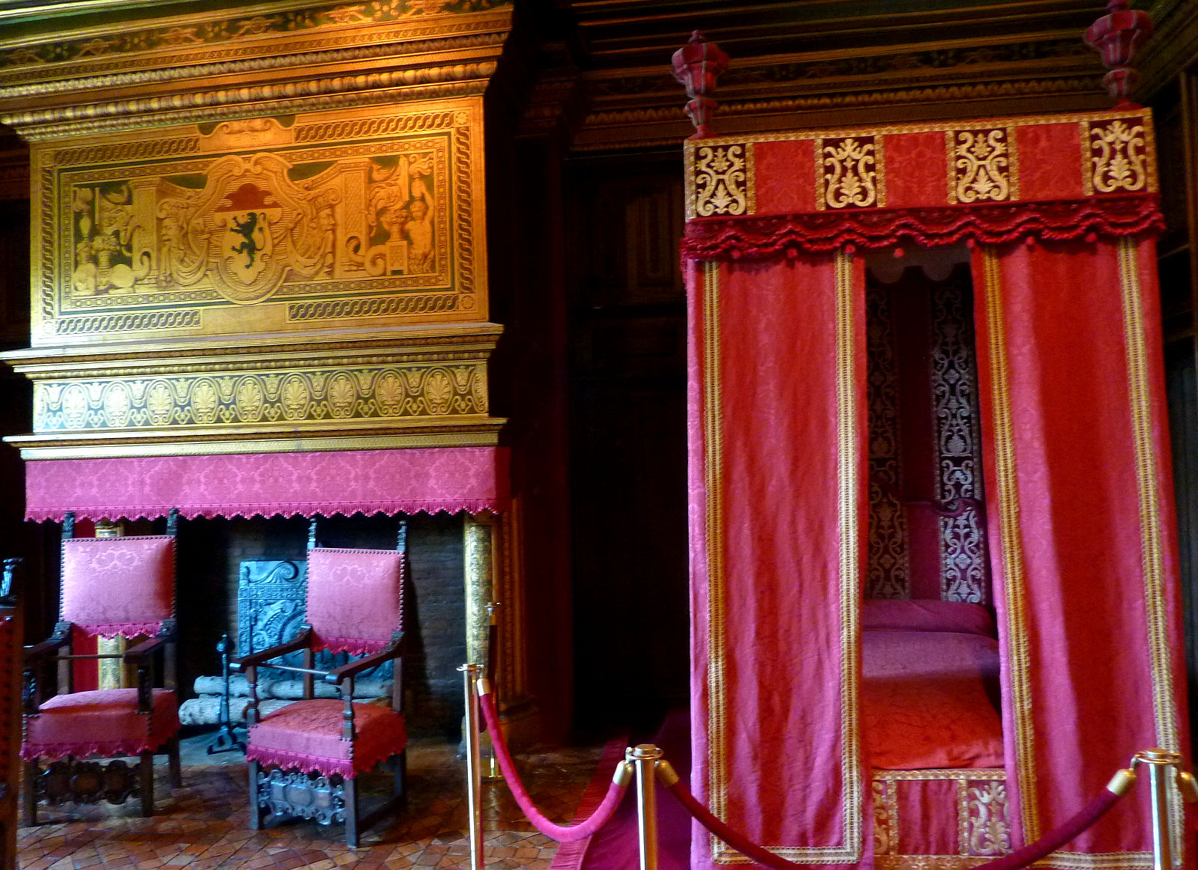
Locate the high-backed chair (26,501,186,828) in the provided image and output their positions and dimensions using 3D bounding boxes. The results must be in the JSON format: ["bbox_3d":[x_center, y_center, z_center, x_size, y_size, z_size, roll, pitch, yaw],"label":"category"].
[{"bbox_3d":[-2.446,1.116,4.261,0.600,1.410,0.530,-1,-2,-7],"label":"high-backed chair"}]

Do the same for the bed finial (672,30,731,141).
[{"bbox_3d":[0.418,-1.436,3.563,0.235,0.470,0.235,-2,-2,6],"label":"bed finial"}]

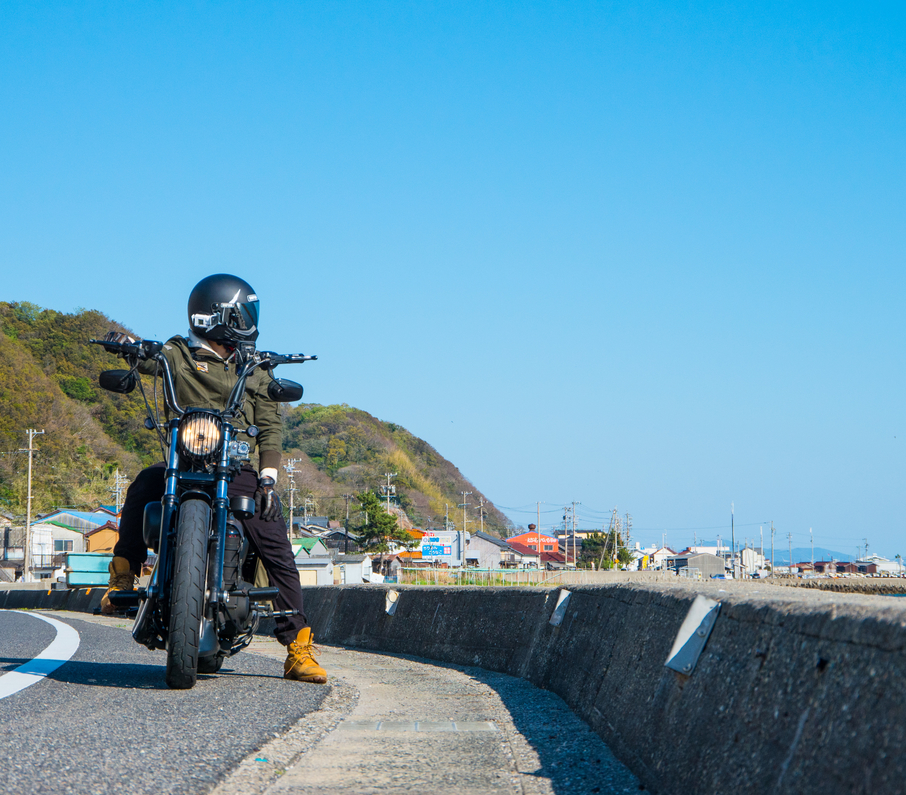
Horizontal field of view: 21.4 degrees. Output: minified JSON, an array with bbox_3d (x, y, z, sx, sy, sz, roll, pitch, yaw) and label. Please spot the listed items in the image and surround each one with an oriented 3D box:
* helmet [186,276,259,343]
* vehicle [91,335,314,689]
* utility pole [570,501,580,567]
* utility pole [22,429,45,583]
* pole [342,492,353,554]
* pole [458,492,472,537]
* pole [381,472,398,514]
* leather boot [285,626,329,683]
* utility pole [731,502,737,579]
[{"bbox_3d":[-0.893,-0.342,9.300,0.300,0.270,0.245,-2,-5,25],"label":"helmet"},{"bbox_3d":[-0.935,0.444,9.050,0.840,1.240,2.250,4,-4,-3],"label":"vehicle"},{"bbox_3d":[18.769,21.815,369.571,1.500,11.840,0.500,0,-4,0],"label":"utility pole"},{"bbox_3d":[-31.526,8.273,179.568,1.800,11.920,0.500,0,-4,0],"label":"utility pole"},{"bbox_3d":[-12.333,16.265,279.642,1.400,9.880,0.500,0,-4,0],"label":"pole"},{"bbox_3d":[1.584,18.951,329.574,1.800,11.760,0.500,0,-4,0],"label":"pole"},{"bbox_3d":[-7.953,16.010,299.519,1.900,13.270,0.700,0,-4,0],"label":"pole"},{"bbox_3d":[-0.545,0.950,8.850,0.120,0.210,0.300,2,-5,-23],"label":"leather boot"},{"bbox_3d":[49.361,25.028,419.519,0.500,13.270,0.500,0,-4,0],"label":"utility pole"}]

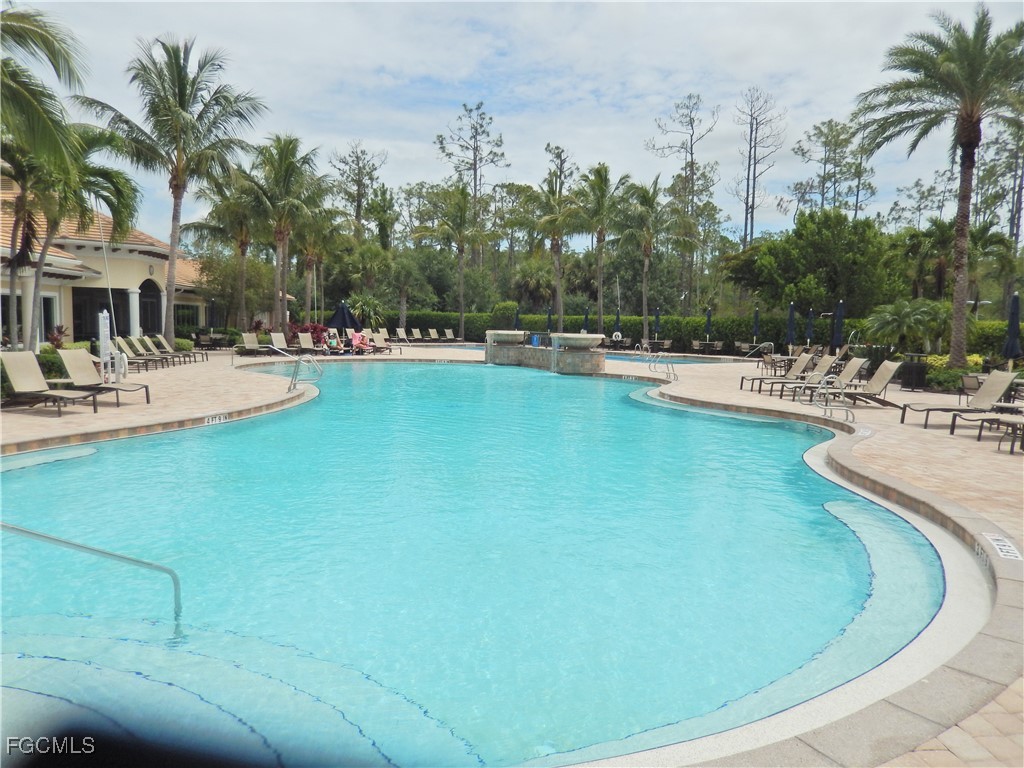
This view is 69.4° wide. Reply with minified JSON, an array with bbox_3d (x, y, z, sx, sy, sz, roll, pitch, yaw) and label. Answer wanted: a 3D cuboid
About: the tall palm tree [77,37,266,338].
[{"bbox_3d":[-15.789,-8.652,34.404,8.400,14.330,8.000,1,5,0],"label":"tall palm tree"}]

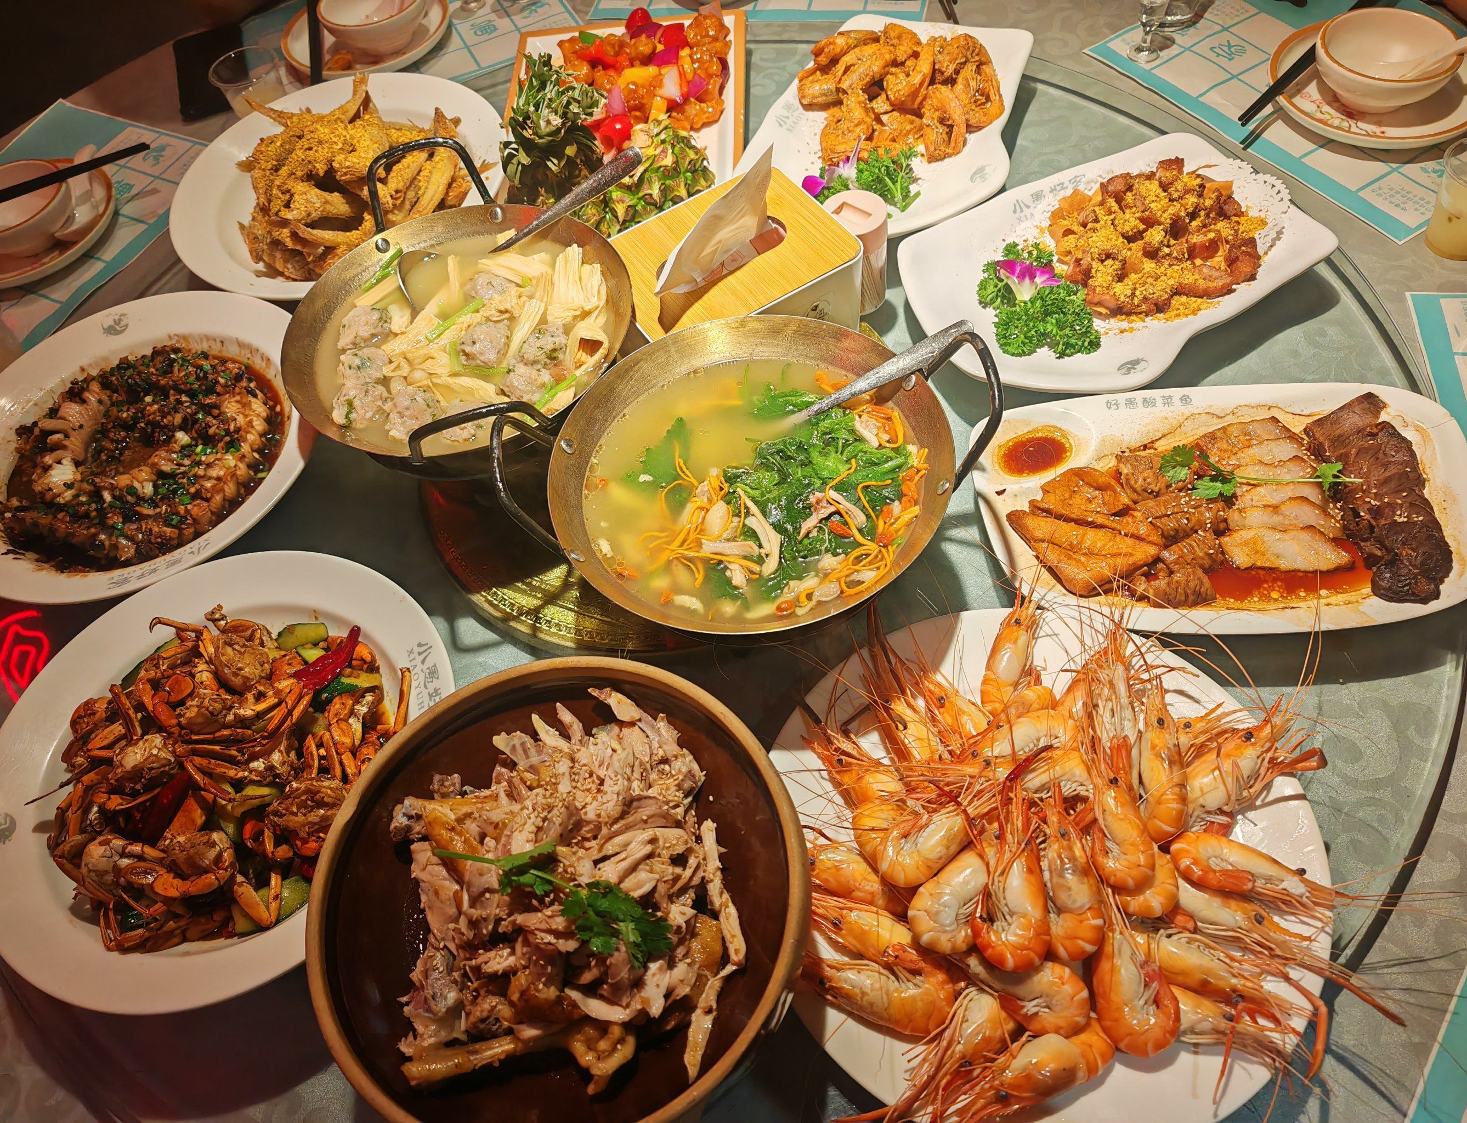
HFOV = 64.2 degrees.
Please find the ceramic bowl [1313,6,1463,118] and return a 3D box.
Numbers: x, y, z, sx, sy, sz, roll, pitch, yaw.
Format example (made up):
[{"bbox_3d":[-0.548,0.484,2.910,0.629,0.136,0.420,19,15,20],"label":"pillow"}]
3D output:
[{"bbox_3d":[0.562,-0.425,1.013,0.108,0.050,0.108,20,62,21],"label":"ceramic bowl"}]

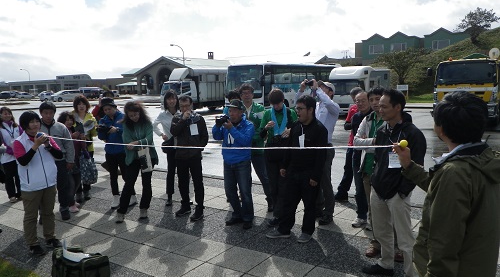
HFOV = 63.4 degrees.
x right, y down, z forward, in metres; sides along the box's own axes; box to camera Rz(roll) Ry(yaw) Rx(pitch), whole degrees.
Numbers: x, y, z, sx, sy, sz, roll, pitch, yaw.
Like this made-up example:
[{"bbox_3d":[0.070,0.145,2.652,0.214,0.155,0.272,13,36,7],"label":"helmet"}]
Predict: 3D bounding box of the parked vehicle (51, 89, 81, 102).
[{"bbox_3d":[-29.494,-6.799,65.000,4.550,1.770,1.730,-7,9,-40],"label":"parked vehicle"}]

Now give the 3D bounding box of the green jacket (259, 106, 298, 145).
[{"bbox_3d":[0.374,-0.142,5.220,0.500,0.520,0.340,-1,7,6],"label":"green jacket"}]

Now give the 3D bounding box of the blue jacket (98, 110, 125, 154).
[{"bbox_3d":[-2.081,-0.101,6.120,0.480,0.670,0.330,-1,7,0],"label":"blue jacket"}]

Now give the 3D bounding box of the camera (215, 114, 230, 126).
[{"bbox_3d":[-0.349,-0.241,5.130,0.160,0.110,0.140,-5,8,-30],"label":"camera"}]

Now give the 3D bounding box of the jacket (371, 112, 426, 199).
[{"bbox_3d":[1.286,0.151,3.480,0.320,0.730,0.480,-7,9,-42],"label":"jacket"}]

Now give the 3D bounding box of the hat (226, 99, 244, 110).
[{"bbox_3d":[-0.183,-0.433,5.200,0.260,0.130,0.180,-6,8,-34],"label":"hat"}]

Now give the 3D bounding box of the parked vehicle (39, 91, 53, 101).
[{"bbox_3d":[-32.477,-6.857,66.500,1.630,1.580,3.900,4,8,37],"label":"parked vehicle"}]

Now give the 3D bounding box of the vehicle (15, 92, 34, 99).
[{"bbox_3d":[-48.853,-9.292,88.000,1.700,1.480,4.300,1,8,23],"label":"vehicle"}]

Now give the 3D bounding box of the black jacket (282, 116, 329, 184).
[{"bbox_3d":[0.625,0.138,4.640,0.500,0.700,0.330,3,8,35],"label":"black jacket"}]

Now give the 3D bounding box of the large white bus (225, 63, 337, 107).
[{"bbox_3d":[2.641,-3.140,26.883,2.420,3.100,10.000,3,9,36],"label":"large white bus"}]

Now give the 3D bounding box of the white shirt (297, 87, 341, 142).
[{"bbox_3d":[0.872,-0.287,5.150,0.480,0.680,0.500,-8,10,-43],"label":"white shirt"}]

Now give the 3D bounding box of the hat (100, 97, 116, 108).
[{"bbox_3d":[-2.134,-0.542,6.120,0.250,0.140,0.270,-1,17,0],"label":"hat"}]

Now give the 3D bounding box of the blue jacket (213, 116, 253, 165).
[{"bbox_3d":[-0.208,0.044,5.100,0.500,0.580,0.400,1,8,23],"label":"blue jacket"}]

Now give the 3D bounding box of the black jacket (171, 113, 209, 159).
[{"bbox_3d":[-0.838,-0.042,5.600,0.520,0.670,0.350,-1,7,3],"label":"black jacket"}]

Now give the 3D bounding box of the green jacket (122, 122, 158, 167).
[{"bbox_3d":[-1.468,0.067,5.420,0.460,0.600,0.340,-1,7,6],"label":"green jacket"}]

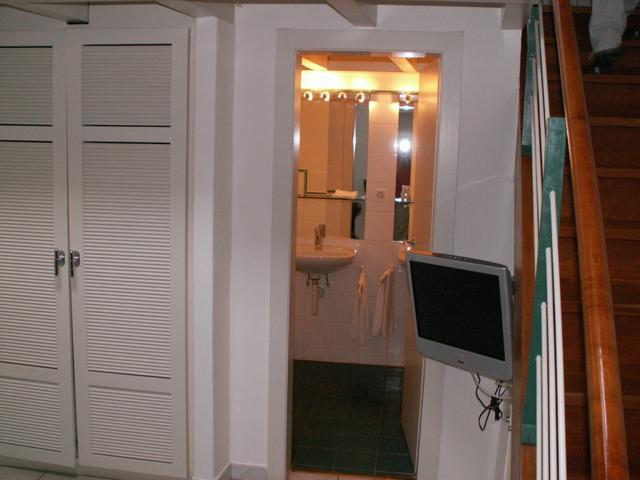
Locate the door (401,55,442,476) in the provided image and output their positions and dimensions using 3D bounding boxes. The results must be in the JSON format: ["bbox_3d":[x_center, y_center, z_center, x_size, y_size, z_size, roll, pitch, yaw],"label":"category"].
[{"bbox_3d":[0.513,0.118,3.290,0.041,1.955,0.602,2,8,0],"label":"door"}]

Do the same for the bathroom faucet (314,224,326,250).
[{"bbox_3d":[-0.010,-0.009,4.434,0.058,0.158,0.128,3,8,7],"label":"bathroom faucet"}]

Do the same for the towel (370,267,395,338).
[{"bbox_3d":[0.452,0.433,4.590,0.146,0.509,0.061,3,8,7],"label":"towel"}]

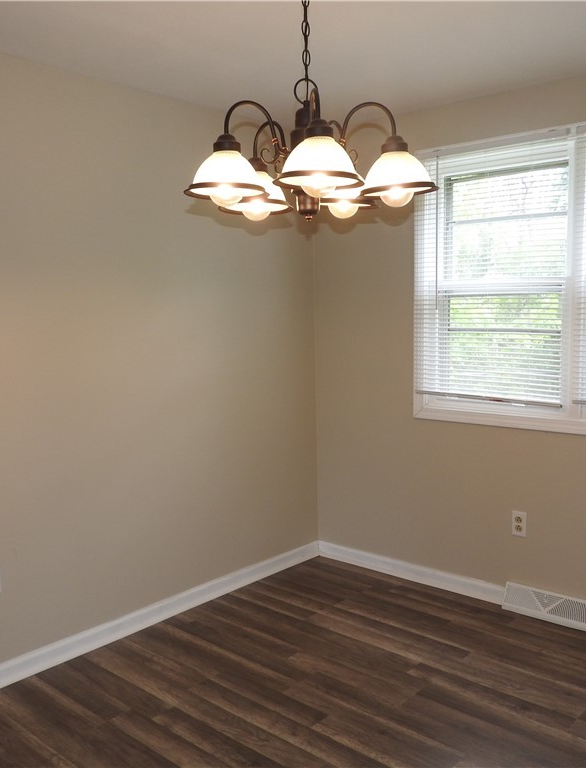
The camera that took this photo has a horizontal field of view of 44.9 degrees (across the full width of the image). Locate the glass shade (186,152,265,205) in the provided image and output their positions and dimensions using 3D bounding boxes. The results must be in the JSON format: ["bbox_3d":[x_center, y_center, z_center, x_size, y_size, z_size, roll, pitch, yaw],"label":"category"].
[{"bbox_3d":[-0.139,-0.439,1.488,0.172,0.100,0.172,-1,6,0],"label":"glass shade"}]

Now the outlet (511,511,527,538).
[{"bbox_3d":[1.065,0.661,3.344,0.070,0.115,0.009,4,7,41],"label":"outlet"}]

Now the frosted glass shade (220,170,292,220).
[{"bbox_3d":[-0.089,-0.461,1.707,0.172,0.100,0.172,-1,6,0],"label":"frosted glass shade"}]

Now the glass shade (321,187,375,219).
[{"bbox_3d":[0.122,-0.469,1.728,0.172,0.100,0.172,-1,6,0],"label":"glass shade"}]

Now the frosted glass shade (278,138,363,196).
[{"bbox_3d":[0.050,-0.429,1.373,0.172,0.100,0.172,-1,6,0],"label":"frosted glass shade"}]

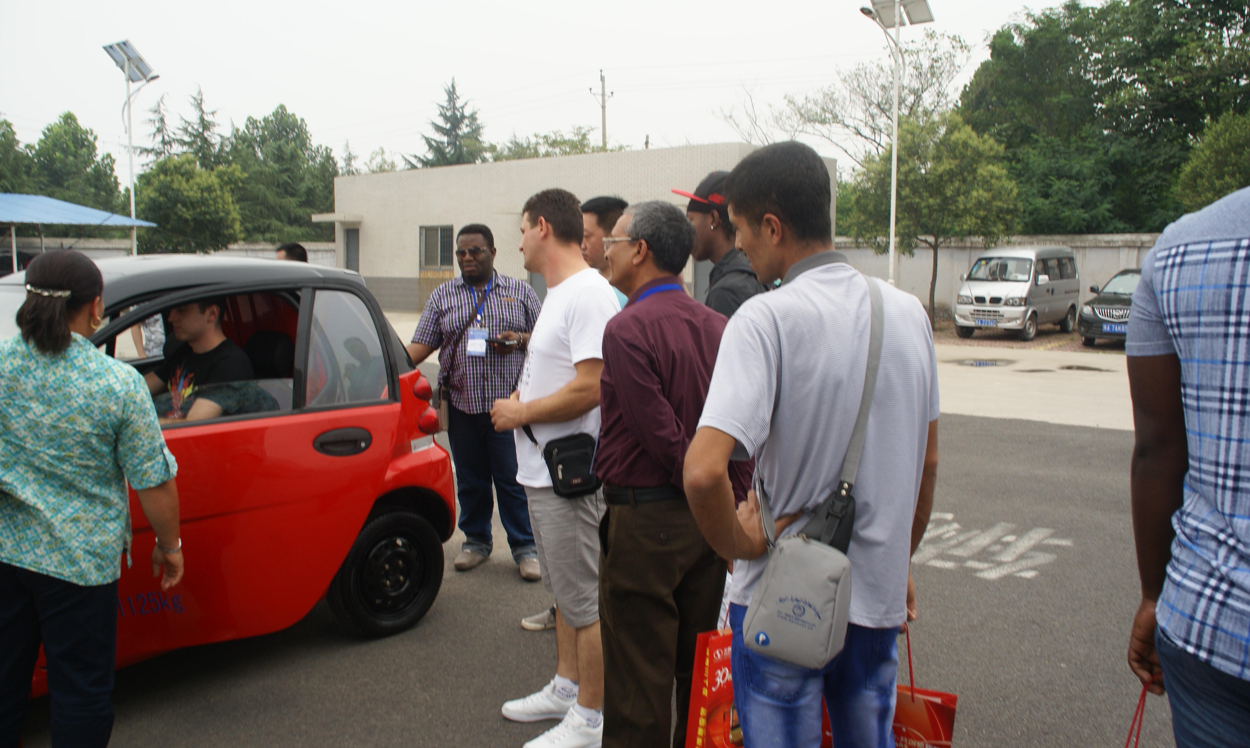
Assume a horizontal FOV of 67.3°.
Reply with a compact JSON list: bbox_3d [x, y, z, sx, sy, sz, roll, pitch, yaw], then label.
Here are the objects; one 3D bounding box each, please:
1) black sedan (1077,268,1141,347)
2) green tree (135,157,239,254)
[{"bbox_3d":[10.463,-1.332,18.836,1.740,1.460,4.550,5,8,38],"label":"black sedan"},{"bbox_3d":[-13.011,-4.114,28.119,2.950,4.800,2.950,-3,7,-25],"label":"green tree"}]

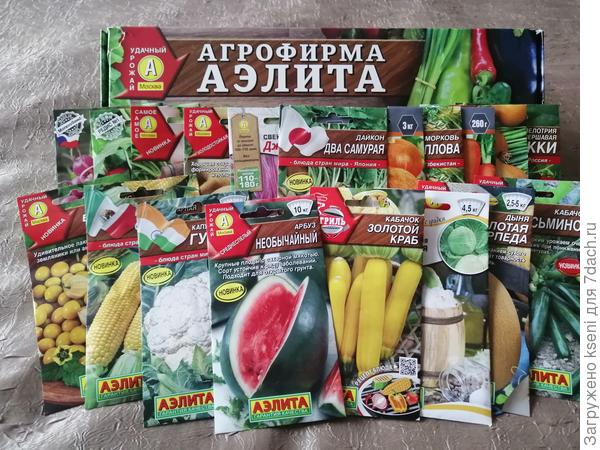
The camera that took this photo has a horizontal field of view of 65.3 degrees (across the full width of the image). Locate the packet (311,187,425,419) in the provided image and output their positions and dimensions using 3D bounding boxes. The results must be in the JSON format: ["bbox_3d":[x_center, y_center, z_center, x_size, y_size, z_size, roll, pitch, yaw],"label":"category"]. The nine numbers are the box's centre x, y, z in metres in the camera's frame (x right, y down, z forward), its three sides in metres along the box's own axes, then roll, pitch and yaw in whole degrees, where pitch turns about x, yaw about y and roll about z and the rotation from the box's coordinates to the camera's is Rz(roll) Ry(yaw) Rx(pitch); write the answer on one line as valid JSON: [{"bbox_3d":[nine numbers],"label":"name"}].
[{"bbox_3d":[0.043,0.051,0.327,0.083,0.004,0.156,3,80,7],"label":"packet"}]

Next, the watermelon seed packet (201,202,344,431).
[{"bbox_3d":[-0.020,0.054,0.324,0.083,0.004,0.156,-4,69,-6],"label":"watermelon seed packet"}]

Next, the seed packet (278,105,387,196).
[{"bbox_3d":[0.025,-0.015,0.353,0.083,0.004,0.156,1,82,1],"label":"seed packet"}]

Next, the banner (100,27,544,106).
[{"bbox_3d":[0.018,-0.128,0.392,0.361,0.068,0.020,0,0,0],"label":"banner"}]

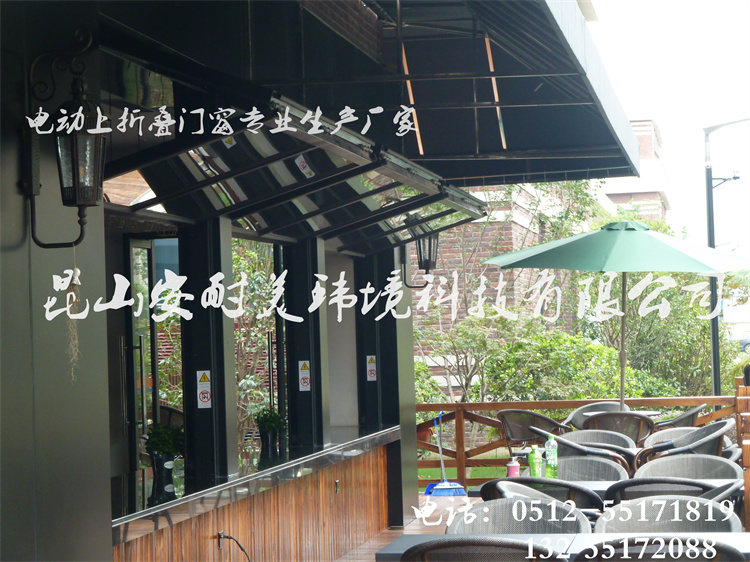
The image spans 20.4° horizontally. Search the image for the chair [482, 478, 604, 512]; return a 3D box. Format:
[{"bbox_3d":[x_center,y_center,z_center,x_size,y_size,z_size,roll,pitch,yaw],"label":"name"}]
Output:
[{"bbox_3d":[0.830,1.340,10.044,0.595,0.820,0.590,-2,-2,18],"label":"chair"}]

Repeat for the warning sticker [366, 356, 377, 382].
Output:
[{"bbox_3d":[-0.024,0.686,16.257,0.071,0.198,0.004,-2,-2,9],"label":"warning sticker"}]

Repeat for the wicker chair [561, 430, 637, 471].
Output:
[{"bbox_3d":[1.491,1.424,13.908,0.595,0.820,0.590,-2,-2,7],"label":"wicker chair"}]

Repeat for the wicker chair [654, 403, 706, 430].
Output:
[{"bbox_3d":[2.691,1.512,18.512,0.590,0.820,0.595,-2,-2,8],"label":"wicker chair"}]

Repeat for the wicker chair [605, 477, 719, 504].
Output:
[{"bbox_3d":[1.344,1.282,9.479,0.575,0.820,0.620,-2,-2,14],"label":"wicker chair"}]

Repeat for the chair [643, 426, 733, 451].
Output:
[{"bbox_3d":[2.117,1.408,13.976,0.595,0.820,0.590,-2,-2,9],"label":"chair"}]

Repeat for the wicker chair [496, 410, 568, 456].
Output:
[{"bbox_3d":[1.358,1.504,17.858,0.575,0.820,0.620,-3,-2,42],"label":"wicker chair"}]

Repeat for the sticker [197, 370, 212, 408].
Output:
[{"bbox_3d":[-0.877,0.560,10.694,0.068,0.192,0.004,-2,-2,8],"label":"sticker"}]

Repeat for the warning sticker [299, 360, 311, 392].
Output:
[{"bbox_3d":[-0.458,0.622,13.556,0.071,0.198,0.004,-2,-2,9],"label":"warning sticker"}]

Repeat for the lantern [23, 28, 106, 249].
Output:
[{"bbox_3d":[-1.103,-0.504,7.372,0.317,0.779,0.200,-2,-2,9],"label":"lantern"}]

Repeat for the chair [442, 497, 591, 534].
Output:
[{"bbox_3d":[0.542,1.262,7.930,0.575,0.820,0.620,-2,-2,4],"label":"chair"}]

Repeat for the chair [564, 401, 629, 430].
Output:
[{"bbox_3d":[2.009,1.506,18.593,0.575,0.820,0.620,-2,-2,29],"label":"chair"}]

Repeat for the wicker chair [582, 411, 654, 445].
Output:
[{"bbox_3d":[2.000,1.463,16.962,0.575,0.820,0.620,-2,-2,9],"label":"wicker chair"}]

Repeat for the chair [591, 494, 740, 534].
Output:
[{"bbox_3d":[1.114,1.246,7.891,0.575,0.820,0.620,-2,-2,6],"label":"chair"}]

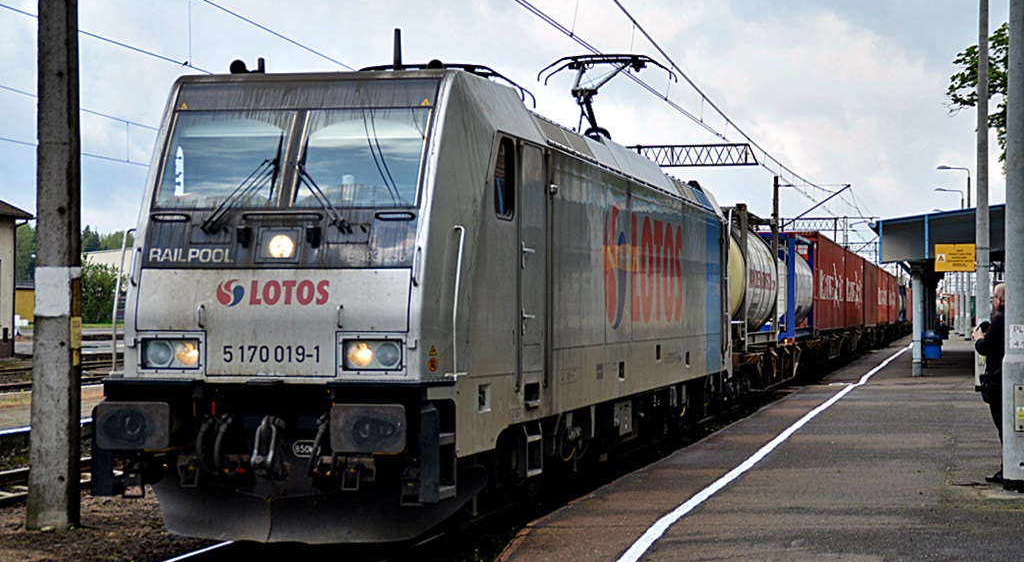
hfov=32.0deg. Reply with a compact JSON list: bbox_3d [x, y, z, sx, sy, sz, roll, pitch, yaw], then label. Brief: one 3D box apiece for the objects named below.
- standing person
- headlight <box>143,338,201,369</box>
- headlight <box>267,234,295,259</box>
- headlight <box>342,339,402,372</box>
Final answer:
[{"bbox_3d":[4.344,0.910,15.950,0.440,1.770,0.500,0,-1,12],"label":"standing person"},{"bbox_3d":[-2.482,0.531,13.017,0.440,0.225,0.120,0,-1,14],"label":"headlight"},{"bbox_3d":[-1.683,-0.250,13.025,0.190,0.180,0.110,0,-1,14],"label":"headlight"},{"bbox_3d":[-0.985,0.522,12.649,0.440,0.225,0.120,0,-1,14],"label":"headlight"}]

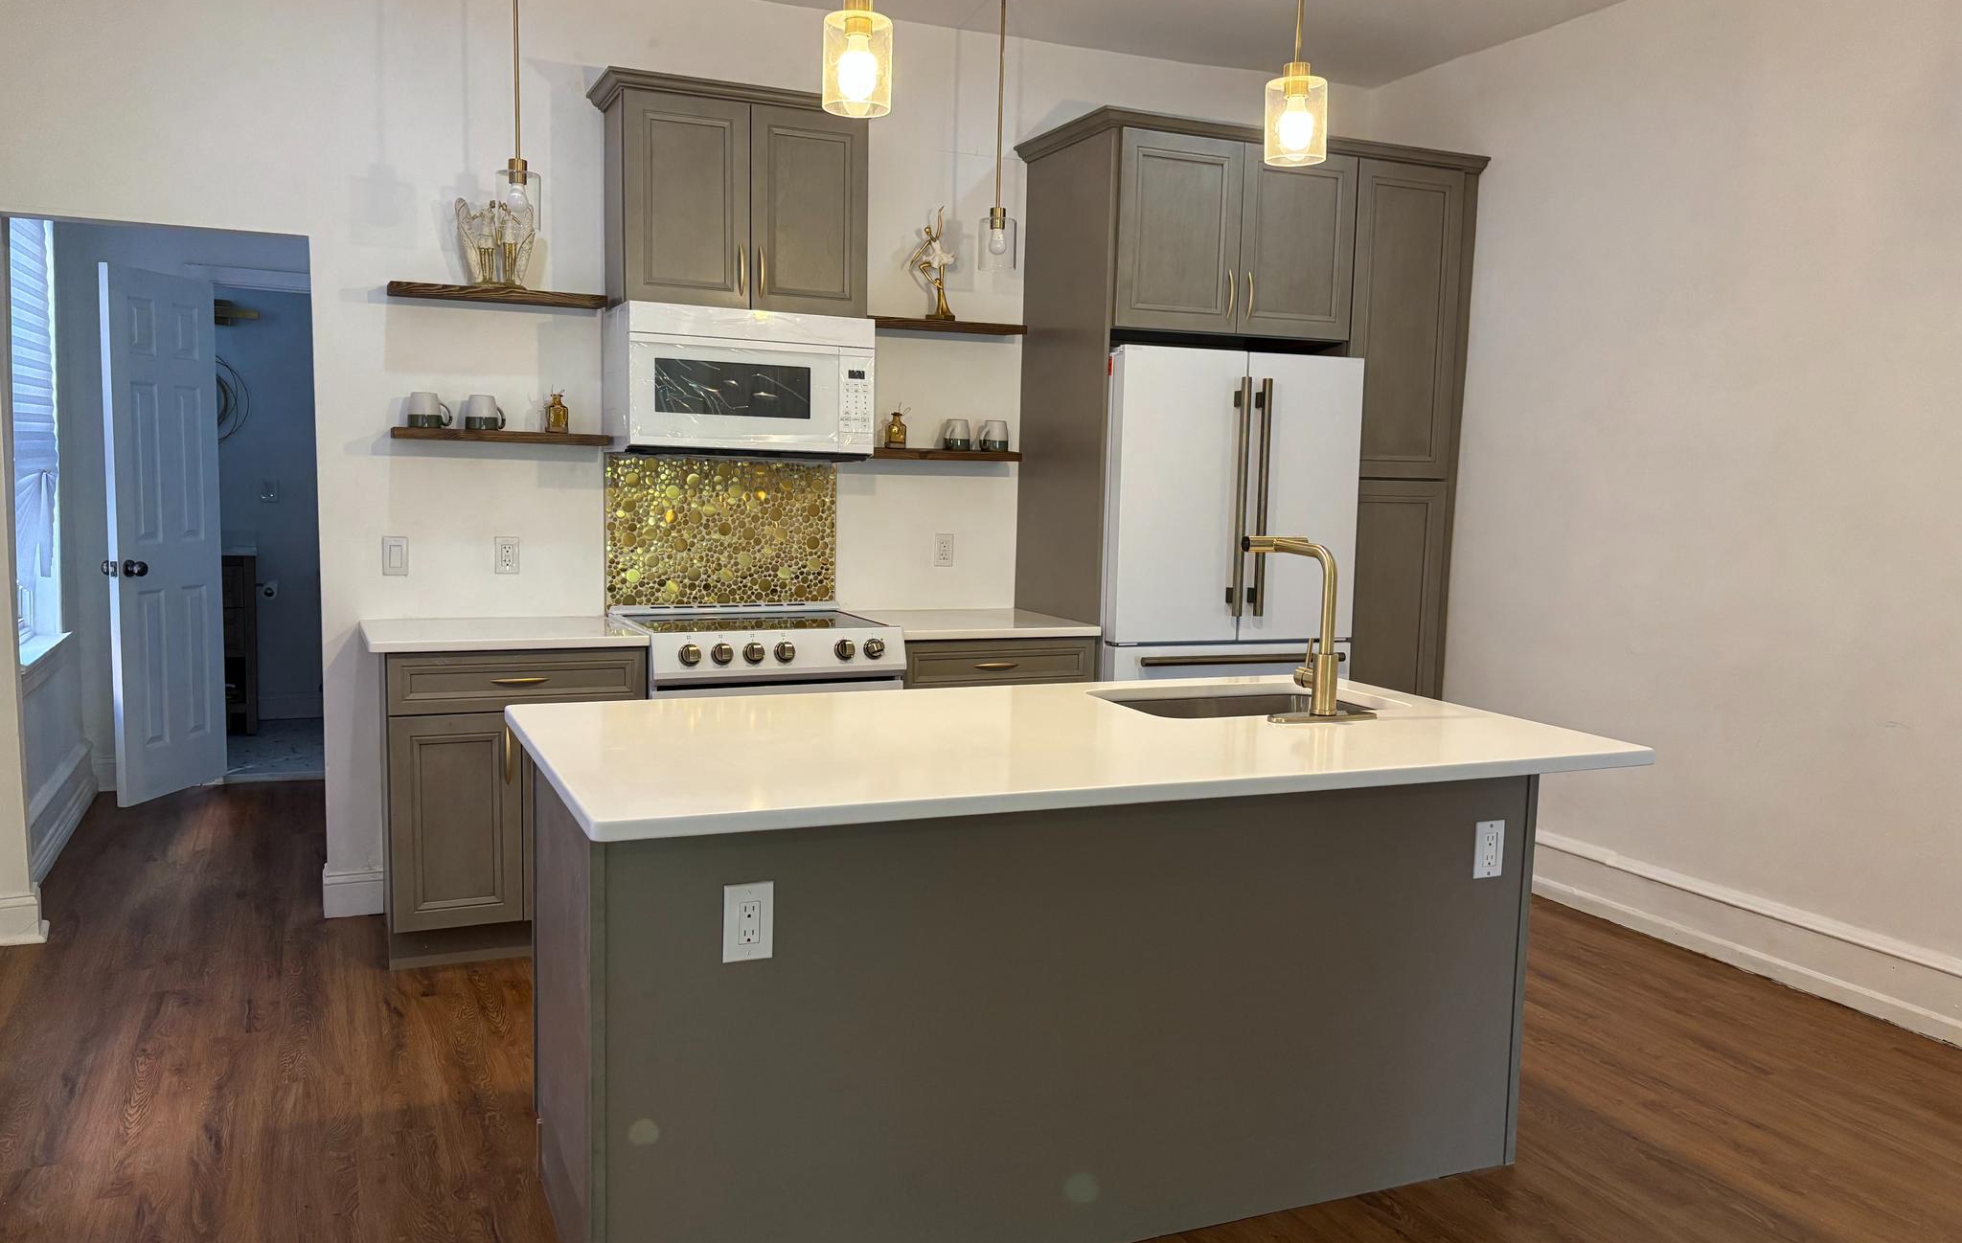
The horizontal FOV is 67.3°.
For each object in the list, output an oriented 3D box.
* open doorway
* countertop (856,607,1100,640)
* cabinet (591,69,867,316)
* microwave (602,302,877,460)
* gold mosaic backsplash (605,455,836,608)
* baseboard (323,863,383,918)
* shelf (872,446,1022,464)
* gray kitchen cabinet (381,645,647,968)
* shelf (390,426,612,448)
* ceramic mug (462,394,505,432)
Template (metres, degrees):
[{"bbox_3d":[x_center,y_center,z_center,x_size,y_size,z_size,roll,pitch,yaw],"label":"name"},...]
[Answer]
[{"bbox_3d":[-2.374,-0.112,4.339,0.764,2.042,0.130,-1,6,-24],"label":"open doorway"},{"bbox_3d":[-0.059,0.009,4.949,0.688,0.028,0.630,-1,6,-24],"label":"countertop"},{"bbox_3d":[-0.763,-1.300,4.632,0.860,0.664,0.375,-1,6,-24],"label":"cabinet"},{"bbox_3d":[-0.764,-0.750,4.674,0.763,0.433,0.410,-1,6,-24],"label":"microwave"},{"bbox_3d":[-0.852,-0.289,4.907,0.776,0.520,0.012,-1,6,-24],"label":"gold mosaic backsplash"},{"bbox_3d":[-1.933,0.828,4.547,0.179,0.165,0.018,-1,6,-24],"label":"baseboard"},{"bbox_3d":[-0.182,-0.573,5.072,0.621,0.031,0.190,-1,6,-24],"label":"shelf"},{"bbox_3d":[-1.409,0.486,4.419,0.699,0.884,0.610,-1,6,-24],"label":"gray kitchen cabinet"},{"bbox_3d":[-1.465,-0.560,4.513,0.634,0.031,0.190,-1,6,-24],"label":"shelf"},{"bbox_3d":[-1.507,-0.636,4.495,0.120,0.107,0.096,-1,6,-24],"label":"ceramic mug"}]

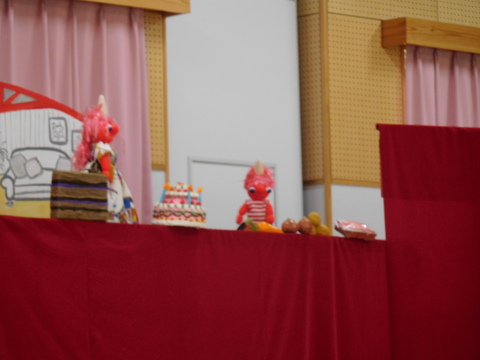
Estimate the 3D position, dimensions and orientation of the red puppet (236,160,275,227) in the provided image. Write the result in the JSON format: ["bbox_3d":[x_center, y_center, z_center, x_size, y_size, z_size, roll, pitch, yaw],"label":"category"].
[{"bbox_3d":[0.058,0.057,9.400,0.145,0.260,0.115,0,-6,-14],"label":"red puppet"}]

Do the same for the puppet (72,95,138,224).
[{"bbox_3d":[-0.485,-0.072,9.000,0.235,0.480,0.200,-2,-6,11],"label":"puppet"}]

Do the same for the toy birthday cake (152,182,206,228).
[{"bbox_3d":[-0.221,0.093,9.100,0.195,0.163,0.195,-1,-6,0],"label":"toy birthday cake"}]

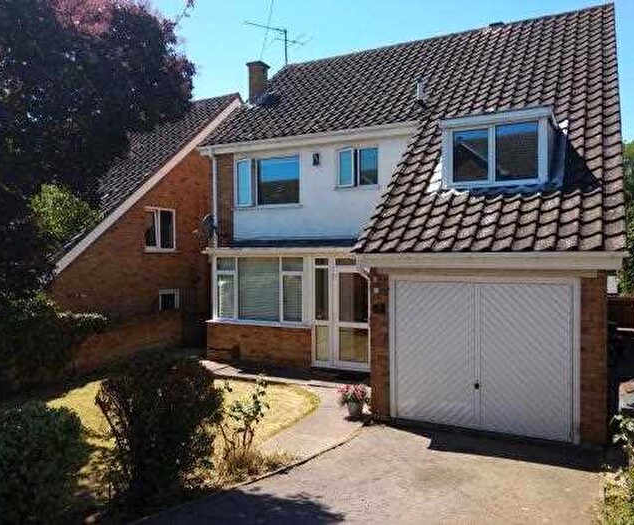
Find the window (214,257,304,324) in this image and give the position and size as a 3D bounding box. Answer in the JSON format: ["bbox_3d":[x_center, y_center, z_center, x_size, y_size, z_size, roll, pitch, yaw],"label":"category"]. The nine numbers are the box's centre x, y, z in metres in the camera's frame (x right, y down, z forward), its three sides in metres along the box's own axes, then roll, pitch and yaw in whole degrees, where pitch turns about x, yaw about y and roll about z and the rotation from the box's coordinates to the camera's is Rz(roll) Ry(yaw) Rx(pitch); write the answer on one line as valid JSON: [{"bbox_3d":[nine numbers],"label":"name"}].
[{"bbox_3d":[-1.308,0.597,11.708,2.340,1.430,0.250,0,2,28],"label":"window"}]

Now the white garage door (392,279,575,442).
[{"bbox_3d":[2.217,1.296,7.269,2.420,2.050,0.100,0,2,28],"label":"white garage door"}]

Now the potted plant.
[{"bbox_3d":[0.550,2.068,8.023,0.460,0.470,0.440,-1,2,0],"label":"potted plant"}]

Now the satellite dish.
[{"bbox_3d":[-2.613,-0.834,12.535,0.270,0.560,0.520,0,2,20],"label":"satellite dish"}]

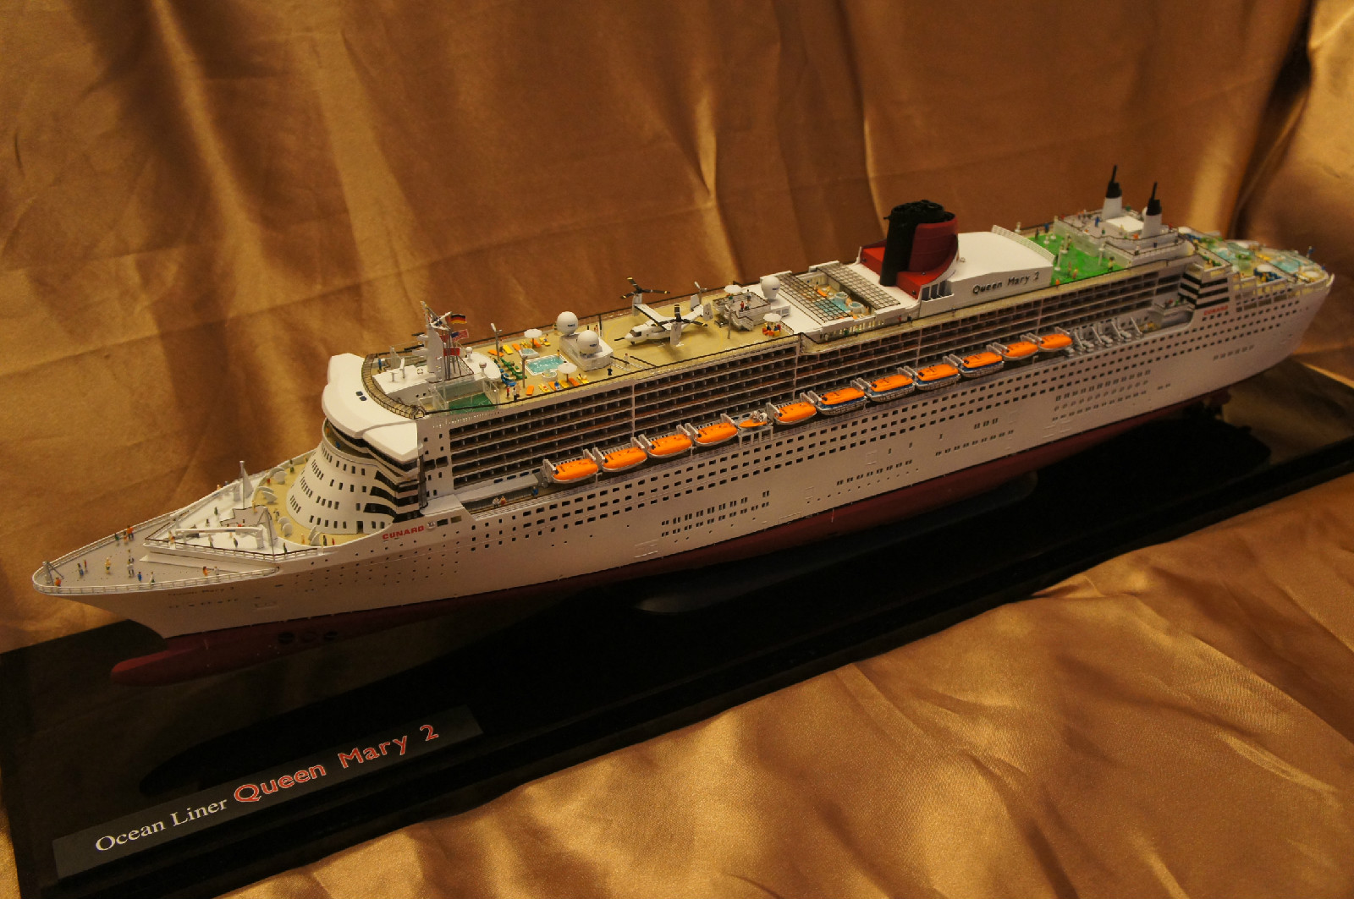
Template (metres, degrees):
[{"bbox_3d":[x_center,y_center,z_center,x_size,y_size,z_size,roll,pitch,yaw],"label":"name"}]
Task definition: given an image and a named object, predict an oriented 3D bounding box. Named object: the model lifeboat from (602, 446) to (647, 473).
[{"bbox_3d":[-0.028,0.005,0.653,0.026,0.009,0.011,-15,36,-24],"label":"model lifeboat"}]

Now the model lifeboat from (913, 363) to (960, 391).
[{"bbox_3d":[0.156,-0.043,0.740,0.033,0.011,0.013,-15,36,-24],"label":"model lifeboat"}]

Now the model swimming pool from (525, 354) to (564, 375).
[{"bbox_3d":[-0.069,-0.045,0.656,0.022,0.002,0.016,-15,36,-24],"label":"model swimming pool"}]

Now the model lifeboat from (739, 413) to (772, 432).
[{"bbox_3d":[0.042,-0.015,0.657,0.019,0.007,0.007,-15,35,-24],"label":"model lifeboat"}]

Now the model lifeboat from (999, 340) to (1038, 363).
[{"bbox_3d":[0.204,-0.058,0.736,0.025,0.009,0.011,-15,35,-24],"label":"model lifeboat"}]

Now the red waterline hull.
[{"bbox_3d":[0.059,0.023,0.782,0.776,0.026,0.103,-15,36,-24],"label":"red waterline hull"}]

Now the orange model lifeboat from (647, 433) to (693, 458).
[{"bbox_3d":[-0.003,-0.001,0.641,0.025,0.009,0.011,-15,35,-24],"label":"orange model lifeboat"}]

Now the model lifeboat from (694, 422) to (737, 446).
[{"bbox_3d":[0.021,-0.007,0.652,0.025,0.009,0.011,-15,35,-24],"label":"model lifeboat"}]

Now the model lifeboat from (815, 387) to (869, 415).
[{"bbox_3d":[0.094,-0.028,0.711,0.033,0.011,0.013,-15,36,-24],"label":"model lifeboat"}]

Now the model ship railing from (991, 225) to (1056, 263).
[{"bbox_3d":[0.213,-0.127,0.759,0.003,0.007,0.056,-15,35,-24],"label":"model ship railing"}]

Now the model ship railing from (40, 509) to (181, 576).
[{"bbox_3d":[-0.269,0.043,0.590,0.004,0.004,0.070,26,39,34],"label":"model ship railing"}]

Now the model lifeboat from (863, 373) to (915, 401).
[{"bbox_3d":[0.124,-0.036,0.724,0.033,0.011,0.013,-15,36,-24],"label":"model lifeboat"}]

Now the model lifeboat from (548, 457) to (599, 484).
[{"bbox_3d":[-0.051,0.011,0.619,0.025,0.009,0.011,-15,35,-24],"label":"model lifeboat"}]

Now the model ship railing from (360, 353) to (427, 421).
[{"bbox_3d":[-0.145,-0.030,0.618,0.018,0.004,0.072,-15,36,-24],"label":"model ship railing"}]

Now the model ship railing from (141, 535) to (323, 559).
[{"bbox_3d":[-0.206,0.047,0.571,0.082,0.004,0.008,3,32,2],"label":"model ship railing"}]

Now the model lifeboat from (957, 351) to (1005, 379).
[{"bbox_3d":[0.185,-0.051,0.753,0.033,0.011,0.013,-15,36,-24],"label":"model lifeboat"}]

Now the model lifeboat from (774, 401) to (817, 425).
[{"bbox_3d":[0.065,-0.019,0.673,0.025,0.009,0.011,-15,35,-24],"label":"model lifeboat"}]

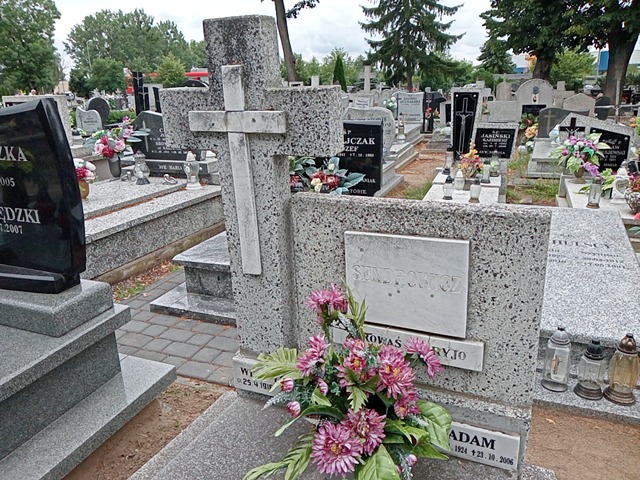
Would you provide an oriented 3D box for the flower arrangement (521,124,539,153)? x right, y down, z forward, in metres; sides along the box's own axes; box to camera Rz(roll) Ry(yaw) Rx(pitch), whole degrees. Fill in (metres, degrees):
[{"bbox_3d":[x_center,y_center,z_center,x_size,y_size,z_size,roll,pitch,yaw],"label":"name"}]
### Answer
[{"bbox_3d":[3.602,-1.745,8.900,0.330,0.470,0.300,6,18,22],"label":"flower arrangement"}]

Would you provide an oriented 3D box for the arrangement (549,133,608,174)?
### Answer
[{"bbox_3d":[2.617,-0.879,5.200,0.580,0.430,0.450,6,18,22],"label":"arrangement"}]

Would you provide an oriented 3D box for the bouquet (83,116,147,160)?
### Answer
[{"bbox_3d":[-2.037,-1.016,5.150,0.570,0.420,0.420,6,19,24],"label":"bouquet"}]

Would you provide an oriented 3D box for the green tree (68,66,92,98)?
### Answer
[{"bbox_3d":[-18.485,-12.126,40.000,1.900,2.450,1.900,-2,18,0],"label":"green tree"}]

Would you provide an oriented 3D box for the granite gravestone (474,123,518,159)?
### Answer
[{"bbox_3d":[2.097,-1.182,6.150,0.500,0.430,0.100,6,18,22],"label":"granite gravestone"}]

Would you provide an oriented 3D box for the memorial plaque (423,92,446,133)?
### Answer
[{"bbox_3d":[2.474,-2.743,11.200,0.464,0.846,0.150,5,19,21],"label":"memorial plaque"}]

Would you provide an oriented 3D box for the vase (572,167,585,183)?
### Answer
[{"bbox_3d":[2.553,-0.641,5.100,0.110,0.160,0.110,5,19,21],"label":"vase"}]

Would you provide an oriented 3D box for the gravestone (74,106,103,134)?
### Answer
[{"bbox_3d":[-4.307,-2.213,9.654,0.570,0.530,0.110,5,19,23],"label":"gravestone"}]

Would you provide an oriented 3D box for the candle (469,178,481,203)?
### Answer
[{"bbox_3d":[1.433,-0.456,4.800,0.098,0.225,0.098,6,18,22],"label":"candle"}]

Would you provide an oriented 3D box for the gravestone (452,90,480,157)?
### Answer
[{"bbox_3d":[1.832,-1.437,6.500,0.294,0.882,0.100,5,19,21],"label":"gravestone"}]

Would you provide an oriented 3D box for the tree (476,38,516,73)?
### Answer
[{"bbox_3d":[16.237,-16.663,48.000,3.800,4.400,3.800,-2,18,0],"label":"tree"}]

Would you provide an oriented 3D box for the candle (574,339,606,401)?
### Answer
[{"bbox_3d":[1.208,0.564,2.300,0.125,0.258,0.125,6,18,22],"label":"candle"}]

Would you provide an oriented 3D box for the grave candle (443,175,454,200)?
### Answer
[{"bbox_3d":[1.214,-0.487,4.900,0.092,0.230,0.092,6,18,22],"label":"grave candle"}]

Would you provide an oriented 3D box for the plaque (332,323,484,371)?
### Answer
[{"bbox_3d":[0.310,0.389,1.895,0.557,0.107,0.025,6,20,24],"label":"plaque"}]

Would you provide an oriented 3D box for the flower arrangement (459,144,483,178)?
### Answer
[{"bbox_3d":[1.706,-0.907,5.850,0.270,0.380,0.240,5,19,21],"label":"flower arrangement"}]

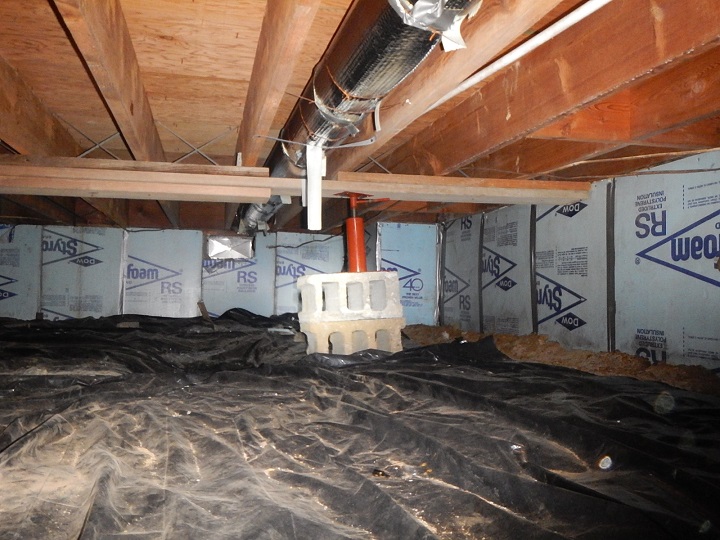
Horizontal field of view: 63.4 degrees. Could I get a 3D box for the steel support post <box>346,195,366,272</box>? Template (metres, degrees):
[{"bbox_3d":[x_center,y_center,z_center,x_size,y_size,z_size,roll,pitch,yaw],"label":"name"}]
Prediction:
[{"bbox_3d":[-0.015,-0.155,2.470,0.080,0.335,0.080,-5,-2,0],"label":"steel support post"}]

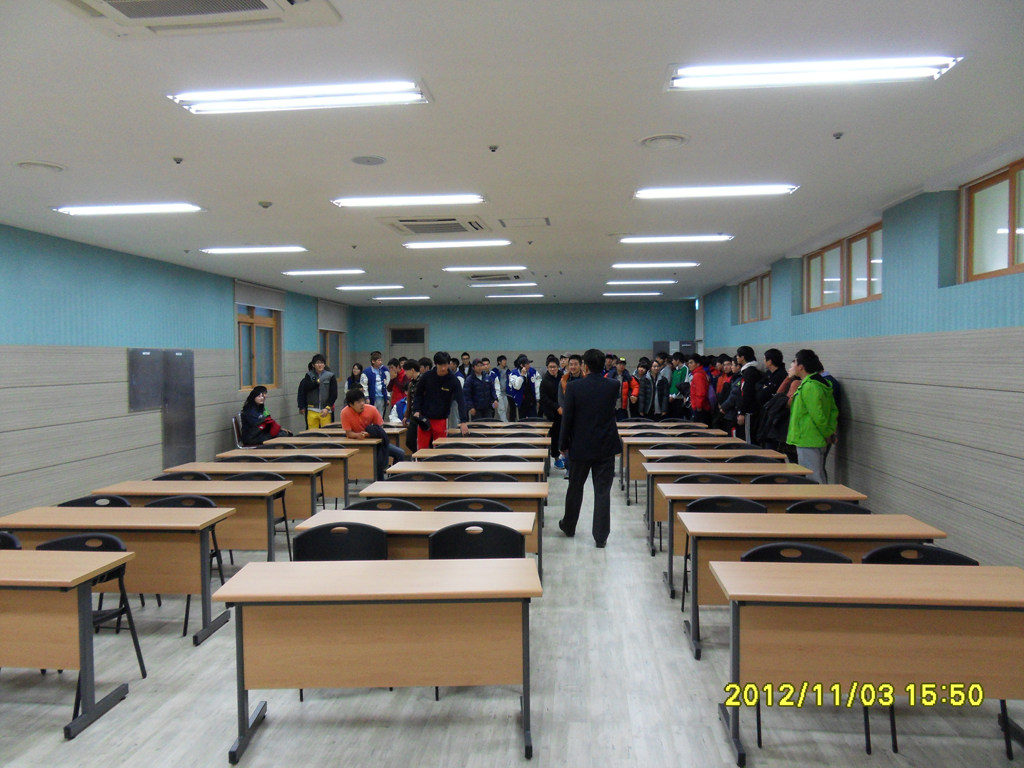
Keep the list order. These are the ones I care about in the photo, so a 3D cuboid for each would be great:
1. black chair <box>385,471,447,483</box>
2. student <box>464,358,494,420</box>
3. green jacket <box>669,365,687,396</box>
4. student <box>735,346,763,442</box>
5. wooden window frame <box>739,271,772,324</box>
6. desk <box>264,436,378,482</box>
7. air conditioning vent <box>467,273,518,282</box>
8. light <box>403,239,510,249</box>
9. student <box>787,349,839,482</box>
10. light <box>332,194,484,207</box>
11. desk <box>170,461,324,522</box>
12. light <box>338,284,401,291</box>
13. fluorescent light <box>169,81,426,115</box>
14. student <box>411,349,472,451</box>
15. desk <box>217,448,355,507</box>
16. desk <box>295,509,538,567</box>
[{"bbox_3d":[-0.790,1.107,5.563,0.490,0.780,0.490,0,2,4],"label":"black chair"},{"bbox_3d":[-0.532,0.411,12.000,0.520,1.710,0.360,-1,2,-5],"label":"student"},{"bbox_3d":[2.870,-0.053,12.200,0.430,0.560,0.290,1,3,41],"label":"green jacket"},{"bbox_3d":[2.996,0.416,8.972,0.310,1.774,0.460,0,2,3],"label":"student"},{"bbox_3d":[4.041,-1.391,11.613,0.120,0.710,2.500,0,2,6],"label":"wooden window frame"},{"bbox_3d":[-2.204,1.035,8.478,1.360,0.725,0.465,0,2,5],"label":"desk"},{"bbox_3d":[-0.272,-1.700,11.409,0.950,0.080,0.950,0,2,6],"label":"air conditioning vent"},{"bbox_3d":[-0.619,-1.585,7.917,1.250,0.080,0.300,0,2,6],"label":"light"},{"bbox_3d":[2.775,0.550,6.575,0.420,1.745,0.530,1,2,26],"label":"student"},{"bbox_3d":[-0.840,-1.512,5.841,1.240,0.080,0.250,0,2,6],"label":"light"},{"bbox_3d":[-2.367,1.114,6.432,1.348,0.723,0.466,0,2,4],"label":"desk"},{"bbox_3d":[-2.583,-1.772,12.959,1.250,0.070,0.270,0,2,5],"label":"light"},{"bbox_3d":[-1.049,-1.441,3.520,1.250,0.070,0.270,0,2,5],"label":"fluorescent light"},{"bbox_3d":[-0.929,0.499,8.850,0.640,1.760,0.420,-1,2,-6],"label":"student"},{"bbox_3d":[-2.246,1.048,7.210,1.318,0.723,0.450,0,2,4],"label":"desk"},{"bbox_3d":[-0.537,1.176,4.237,1.360,0.725,0.465,0,2,4],"label":"desk"}]

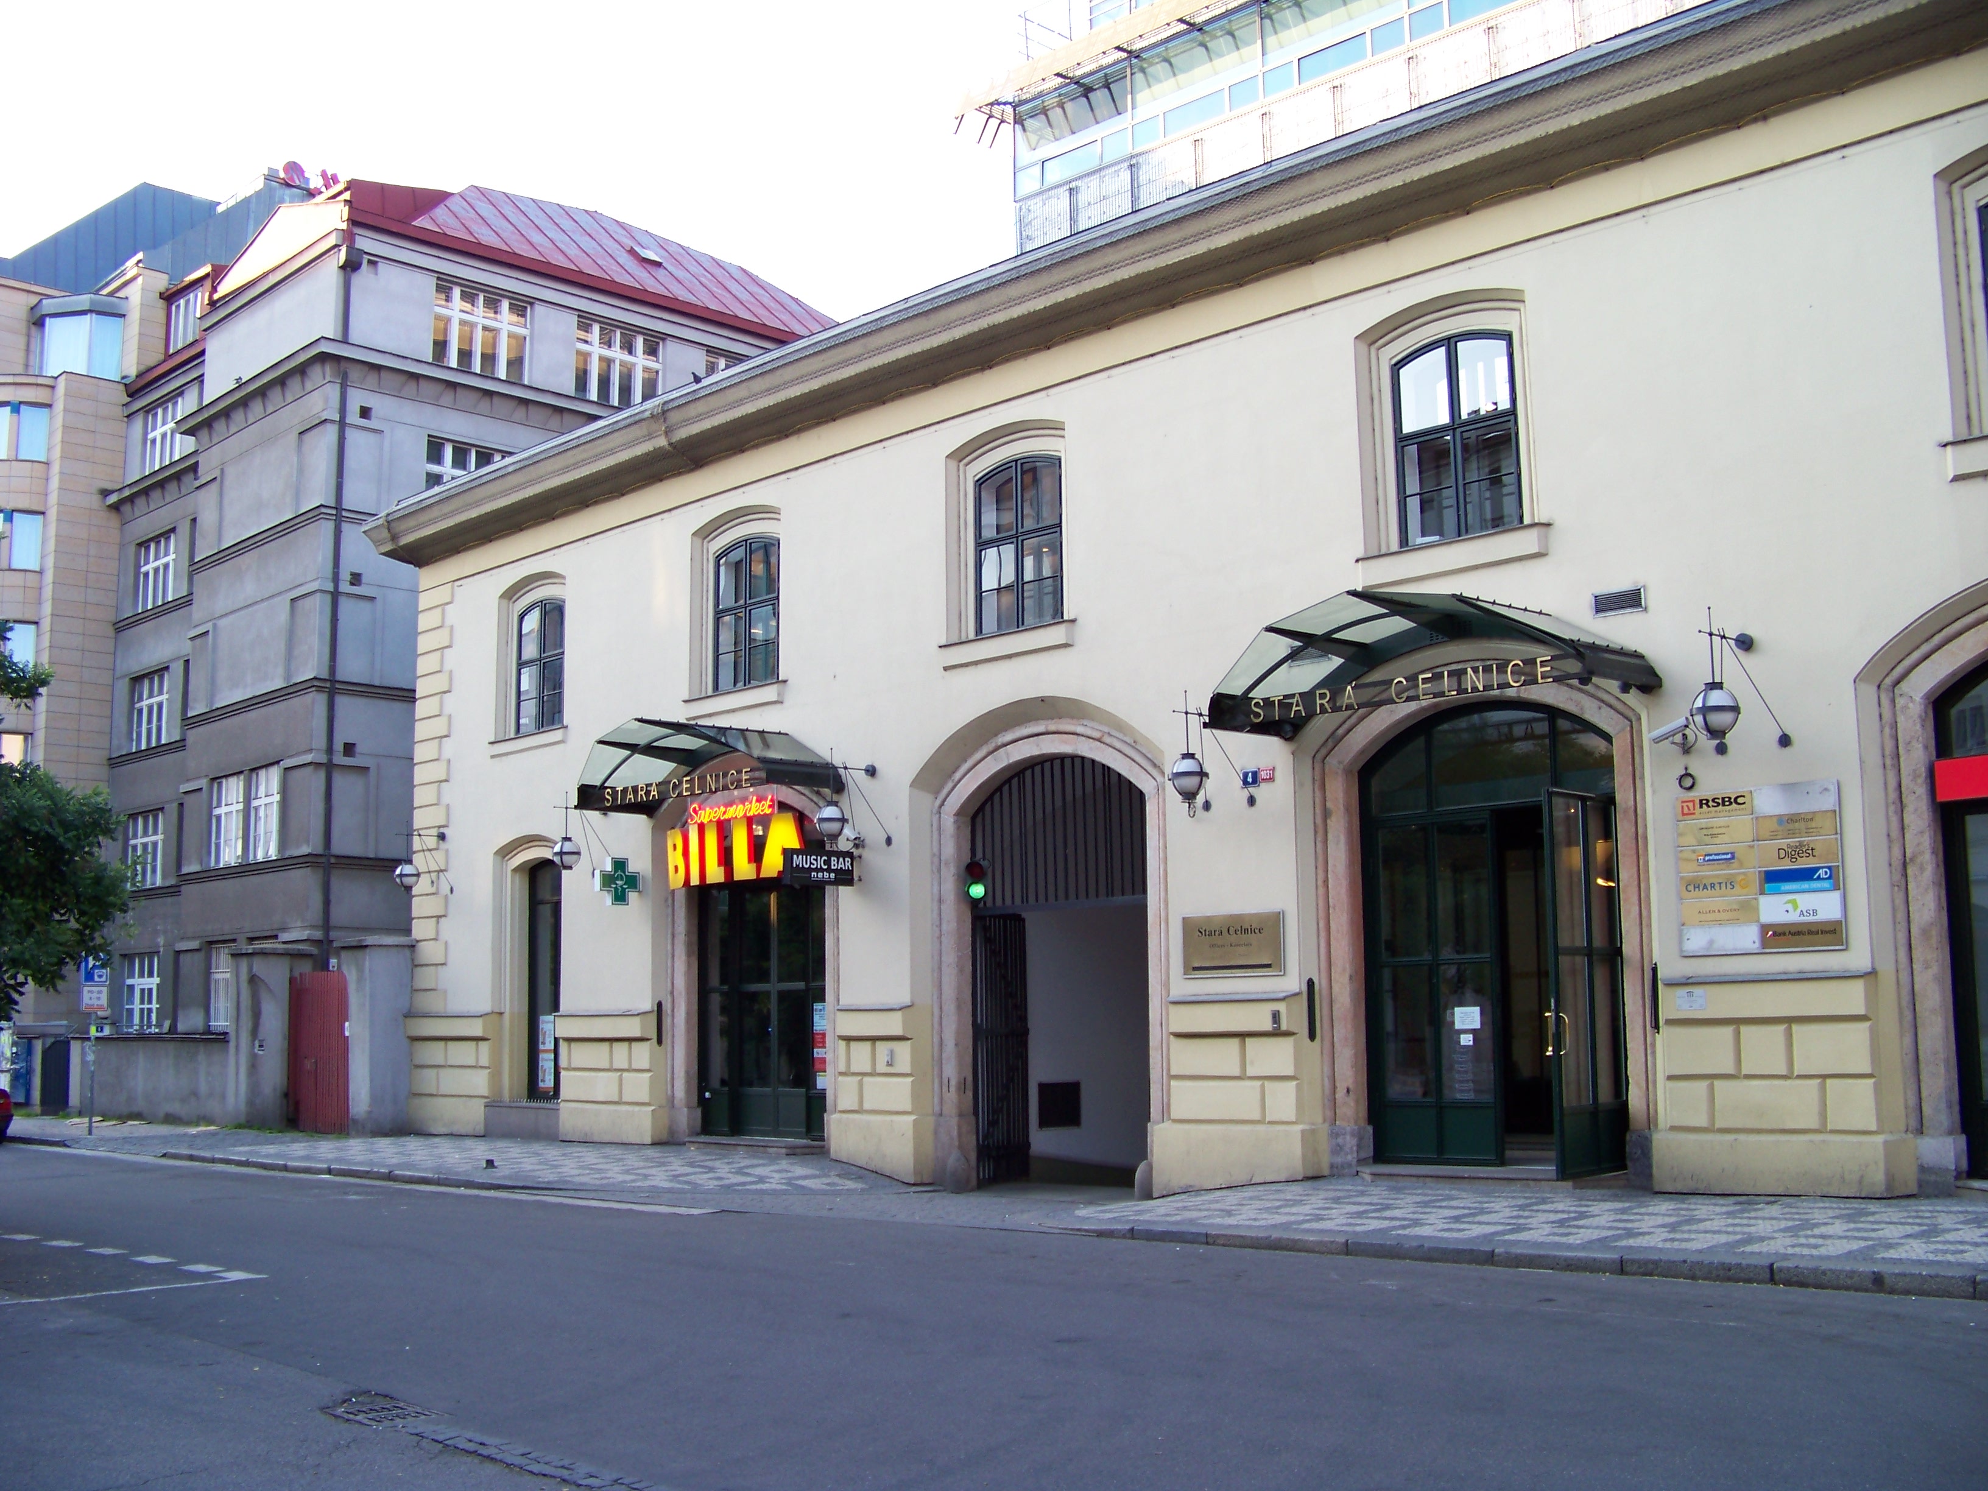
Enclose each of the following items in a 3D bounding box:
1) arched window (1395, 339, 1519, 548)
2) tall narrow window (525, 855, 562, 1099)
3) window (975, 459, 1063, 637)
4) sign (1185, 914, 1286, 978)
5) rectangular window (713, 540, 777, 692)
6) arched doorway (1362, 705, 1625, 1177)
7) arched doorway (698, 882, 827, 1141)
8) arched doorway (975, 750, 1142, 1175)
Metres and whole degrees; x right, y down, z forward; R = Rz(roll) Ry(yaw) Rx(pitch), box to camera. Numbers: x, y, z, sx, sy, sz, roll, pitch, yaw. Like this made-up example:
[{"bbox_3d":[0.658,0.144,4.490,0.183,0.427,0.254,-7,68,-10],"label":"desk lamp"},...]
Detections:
[{"bbox_3d":[4.590,-3.059,20.483,0.162,2.105,1.457,7,-11,-44],"label":"arched window"},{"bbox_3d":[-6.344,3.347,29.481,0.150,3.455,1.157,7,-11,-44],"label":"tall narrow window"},{"bbox_3d":[0.312,-2.436,24.858,0.162,2.105,1.457,7,-11,-44],"label":"window"},{"bbox_3d":[2.480,2.100,21.642,0.050,0.667,1.364,7,-11,-44],"label":"sign"},{"bbox_3d":[-3.399,-1.843,28.626,0.162,2.095,1.457,7,-11,-44],"label":"rectangular window"},{"bbox_3d":[4.805,1.835,19.981,0.354,4.604,3.096,7,-11,-44],"label":"arched doorway"},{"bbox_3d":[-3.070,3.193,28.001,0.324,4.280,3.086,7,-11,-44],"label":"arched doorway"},{"bbox_3d":[0.767,2.640,24.123,0.405,5.151,3.096,7,-11,-44],"label":"arched doorway"}]

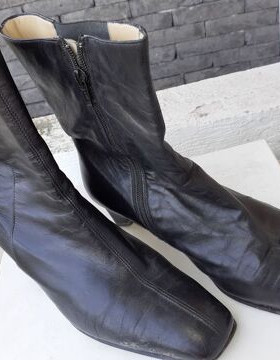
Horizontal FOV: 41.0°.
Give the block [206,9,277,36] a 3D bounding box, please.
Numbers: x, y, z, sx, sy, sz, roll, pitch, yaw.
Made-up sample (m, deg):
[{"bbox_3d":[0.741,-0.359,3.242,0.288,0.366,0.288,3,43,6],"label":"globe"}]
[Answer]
[{"bbox_3d":[0.288,-0.475,1.099,0.200,0.048,0.090,-10,40,9],"label":"block"}]

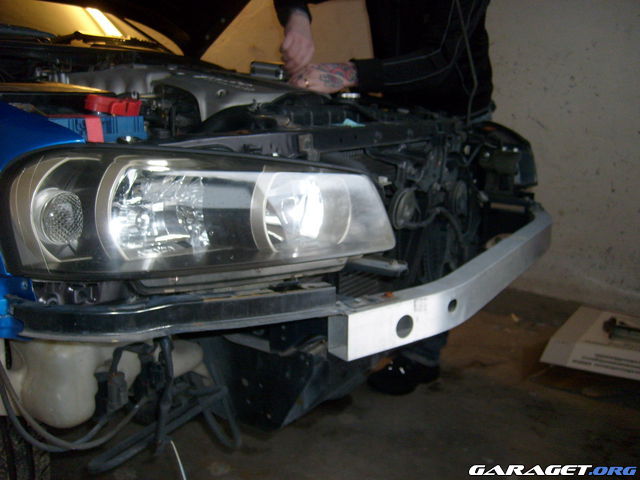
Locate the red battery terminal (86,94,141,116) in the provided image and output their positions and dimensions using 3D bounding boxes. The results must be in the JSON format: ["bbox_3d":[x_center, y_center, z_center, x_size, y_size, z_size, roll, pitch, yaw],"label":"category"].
[{"bbox_3d":[-0.405,-0.264,1.270,0.090,0.037,0.060,10,14,33],"label":"red battery terminal"}]

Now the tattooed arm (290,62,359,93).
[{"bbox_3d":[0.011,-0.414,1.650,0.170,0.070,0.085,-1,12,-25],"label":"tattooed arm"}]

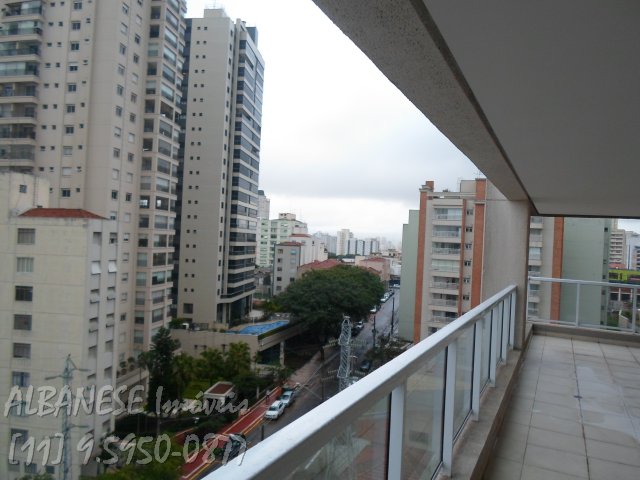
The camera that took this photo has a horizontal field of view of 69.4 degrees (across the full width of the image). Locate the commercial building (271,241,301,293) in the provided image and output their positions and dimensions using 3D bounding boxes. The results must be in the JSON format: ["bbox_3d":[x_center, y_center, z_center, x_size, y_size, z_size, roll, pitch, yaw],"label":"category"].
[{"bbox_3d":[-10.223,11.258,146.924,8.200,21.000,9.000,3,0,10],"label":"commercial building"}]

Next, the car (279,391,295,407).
[{"bbox_3d":[-5.072,24.557,71.764,1.700,1.470,4.100,3,0,16],"label":"car"}]

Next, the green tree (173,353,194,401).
[{"bbox_3d":[-19.268,19.552,66.114,2.900,7.000,2.900,3,-1,15],"label":"green tree"}]

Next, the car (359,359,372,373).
[{"bbox_3d":[9.296,25.417,94.069,1.700,1.470,4.200,3,0,14],"label":"car"}]

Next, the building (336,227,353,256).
[{"bbox_3d":[29.509,6.960,564.989,16.000,38.000,16.000,3,0,10],"label":"building"}]

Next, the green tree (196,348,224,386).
[{"bbox_3d":[-18.352,21.283,77.847,4.700,6.400,4.700,3,0,10],"label":"green tree"}]

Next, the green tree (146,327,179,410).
[{"bbox_3d":[-21.229,17.320,62.624,4.400,11.200,4.400,3,-1,15],"label":"green tree"}]

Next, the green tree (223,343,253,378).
[{"bbox_3d":[-14.518,21.098,81.849,5.200,6.400,5.200,3,0,10],"label":"green tree"}]

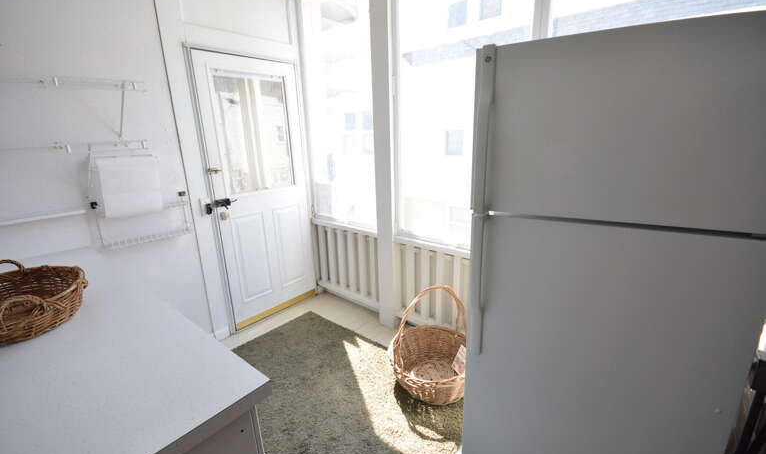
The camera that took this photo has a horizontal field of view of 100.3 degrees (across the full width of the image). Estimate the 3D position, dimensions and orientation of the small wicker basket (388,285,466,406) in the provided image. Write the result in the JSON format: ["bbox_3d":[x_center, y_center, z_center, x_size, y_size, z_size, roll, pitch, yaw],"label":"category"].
[{"bbox_3d":[0.312,0.646,1.879,0.530,0.645,0.520,-1,17,0],"label":"small wicker basket"}]

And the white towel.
[{"bbox_3d":[-1.433,-0.229,1.809,0.085,0.325,0.270,12,21,38],"label":"white towel"}]

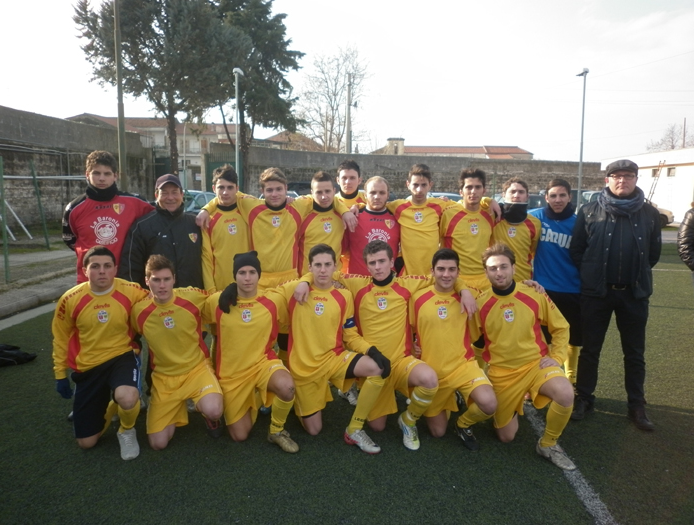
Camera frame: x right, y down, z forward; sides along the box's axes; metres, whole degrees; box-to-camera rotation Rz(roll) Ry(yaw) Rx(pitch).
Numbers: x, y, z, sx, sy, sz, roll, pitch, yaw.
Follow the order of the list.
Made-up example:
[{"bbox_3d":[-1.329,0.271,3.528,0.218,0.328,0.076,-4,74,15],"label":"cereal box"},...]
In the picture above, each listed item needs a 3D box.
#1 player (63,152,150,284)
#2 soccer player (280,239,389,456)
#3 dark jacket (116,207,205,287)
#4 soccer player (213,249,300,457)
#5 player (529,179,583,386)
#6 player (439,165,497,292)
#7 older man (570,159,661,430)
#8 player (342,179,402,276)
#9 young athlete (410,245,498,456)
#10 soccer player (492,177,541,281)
[{"bbox_3d":[-1.613,0.152,3.878,0.600,1.790,0.380,-1,7,-16],"label":"player"},{"bbox_3d":[-0.069,0.497,3.704,0.660,1.200,0.800,0,7,-11],"label":"soccer player"},{"bbox_3d":[-1.342,-0.032,4.074,0.620,0.780,0.340,-1,7,-8],"label":"dark jacket"},{"bbox_3d":[-0.599,0.505,3.686,0.580,1.170,0.800,0,7,-13],"label":"soccer player"},{"bbox_3d":[1.595,0.217,4.253,0.520,1.660,0.320,1,7,8],"label":"player"},{"bbox_3d":[0.897,0.172,4.298,0.550,1.740,0.360,1,7,3],"label":"player"},{"bbox_3d":[1.847,0.204,3.917,0.570,1.800,0.400,4,7,22],"label":"older man"},{"bbox_3d":[0.190,0.233,4.084,0.520,1.660,0.320,0,7,0],"label":"player"},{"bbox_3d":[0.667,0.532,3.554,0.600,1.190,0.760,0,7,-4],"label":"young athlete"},{"bbox_3d":[1.265,0.212,4.202,0.520,1.680,0.330,1,7,8],"label":"soccer player"}]

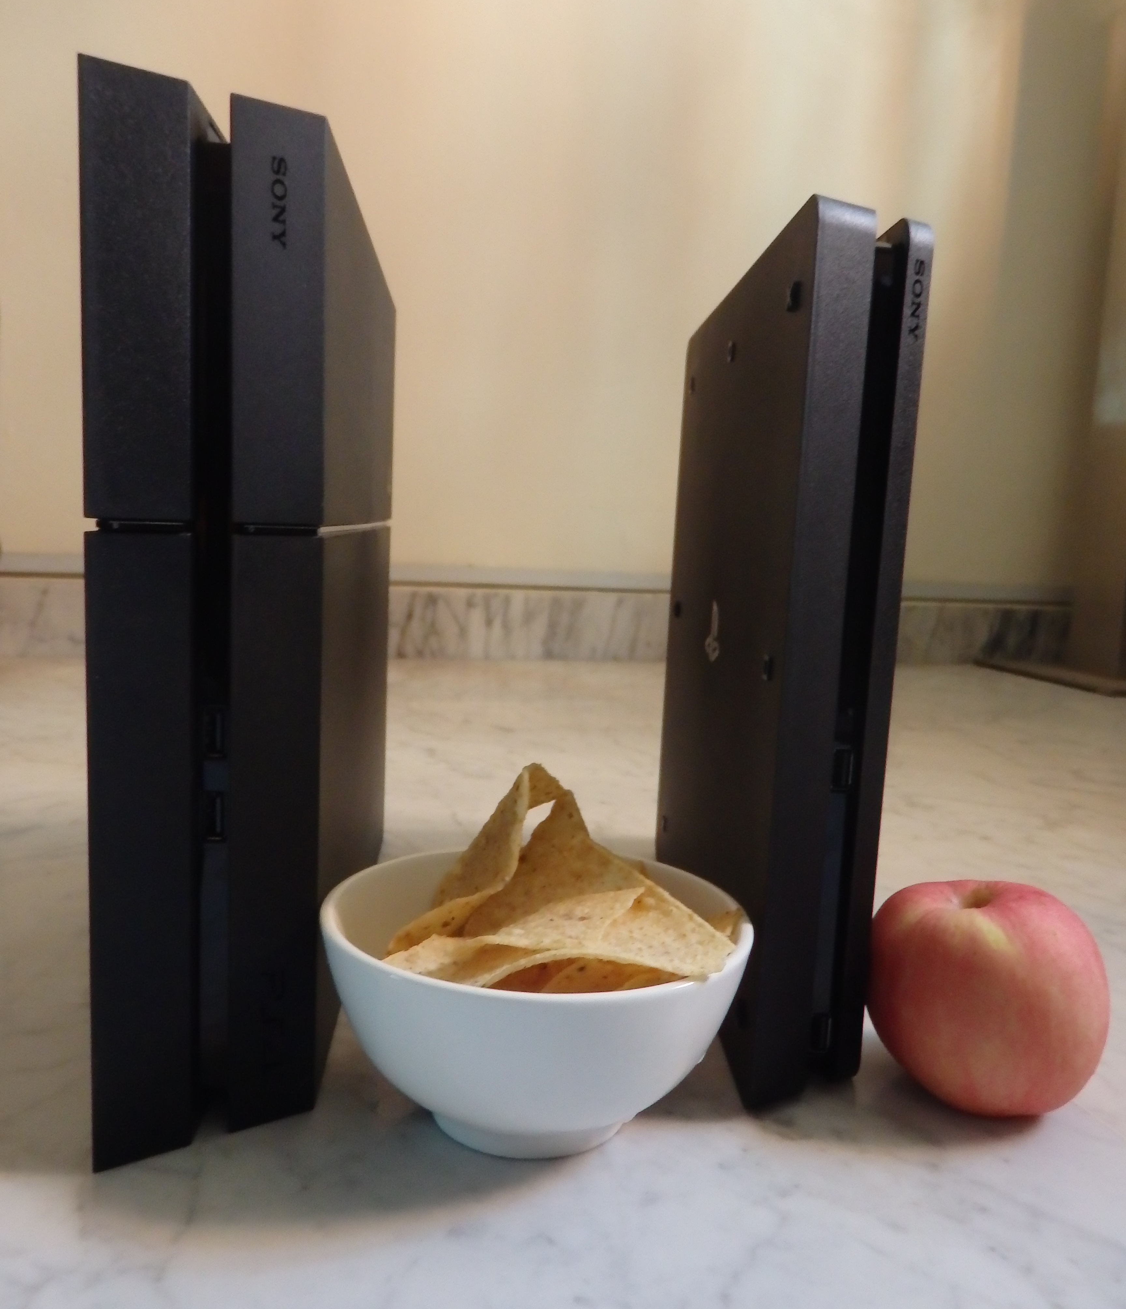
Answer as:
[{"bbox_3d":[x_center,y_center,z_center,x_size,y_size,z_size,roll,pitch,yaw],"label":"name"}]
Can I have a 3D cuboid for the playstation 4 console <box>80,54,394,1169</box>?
[{"bbox_3d":[-0.104,-0.021,0.418,0.053,0.275,0.305,2,8,-5],"label":"playstation 4 console"}]

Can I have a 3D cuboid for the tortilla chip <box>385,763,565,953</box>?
[{"bbox_3d":[-0.026,0.061,0.325,0.057,0.056,0.045,3,8,0],"label":"tortilla chip"}]

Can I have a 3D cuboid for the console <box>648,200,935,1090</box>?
[{"bbox_3d":[0.078,-0.010,0.442,0.039,0.265,0.288,2,8,-2],"label":"console"}]

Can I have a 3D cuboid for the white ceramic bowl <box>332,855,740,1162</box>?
[{"bbox_3d":[-0.009,0.104,0.324,0.127,0.061,0.127,3,8,0],"label":"white ceramic bowl"}]

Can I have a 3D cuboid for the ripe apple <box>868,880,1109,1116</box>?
[{"bbox_3d":[0.131,0.105,0.336,0.072,0.067,0.072,3,8,0],"label":"ripe apple"}]

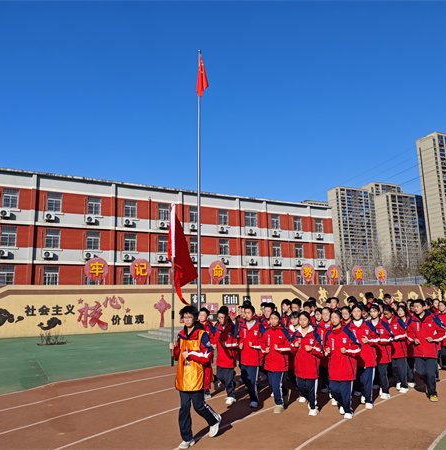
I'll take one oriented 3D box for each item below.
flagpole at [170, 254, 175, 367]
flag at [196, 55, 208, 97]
[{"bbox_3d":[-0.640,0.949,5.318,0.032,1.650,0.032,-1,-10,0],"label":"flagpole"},{"bbox_3d":[-1.044,-7.248,20.209,0.600,2.100,0.350,-1,-10,-3],"label":"flag"}]

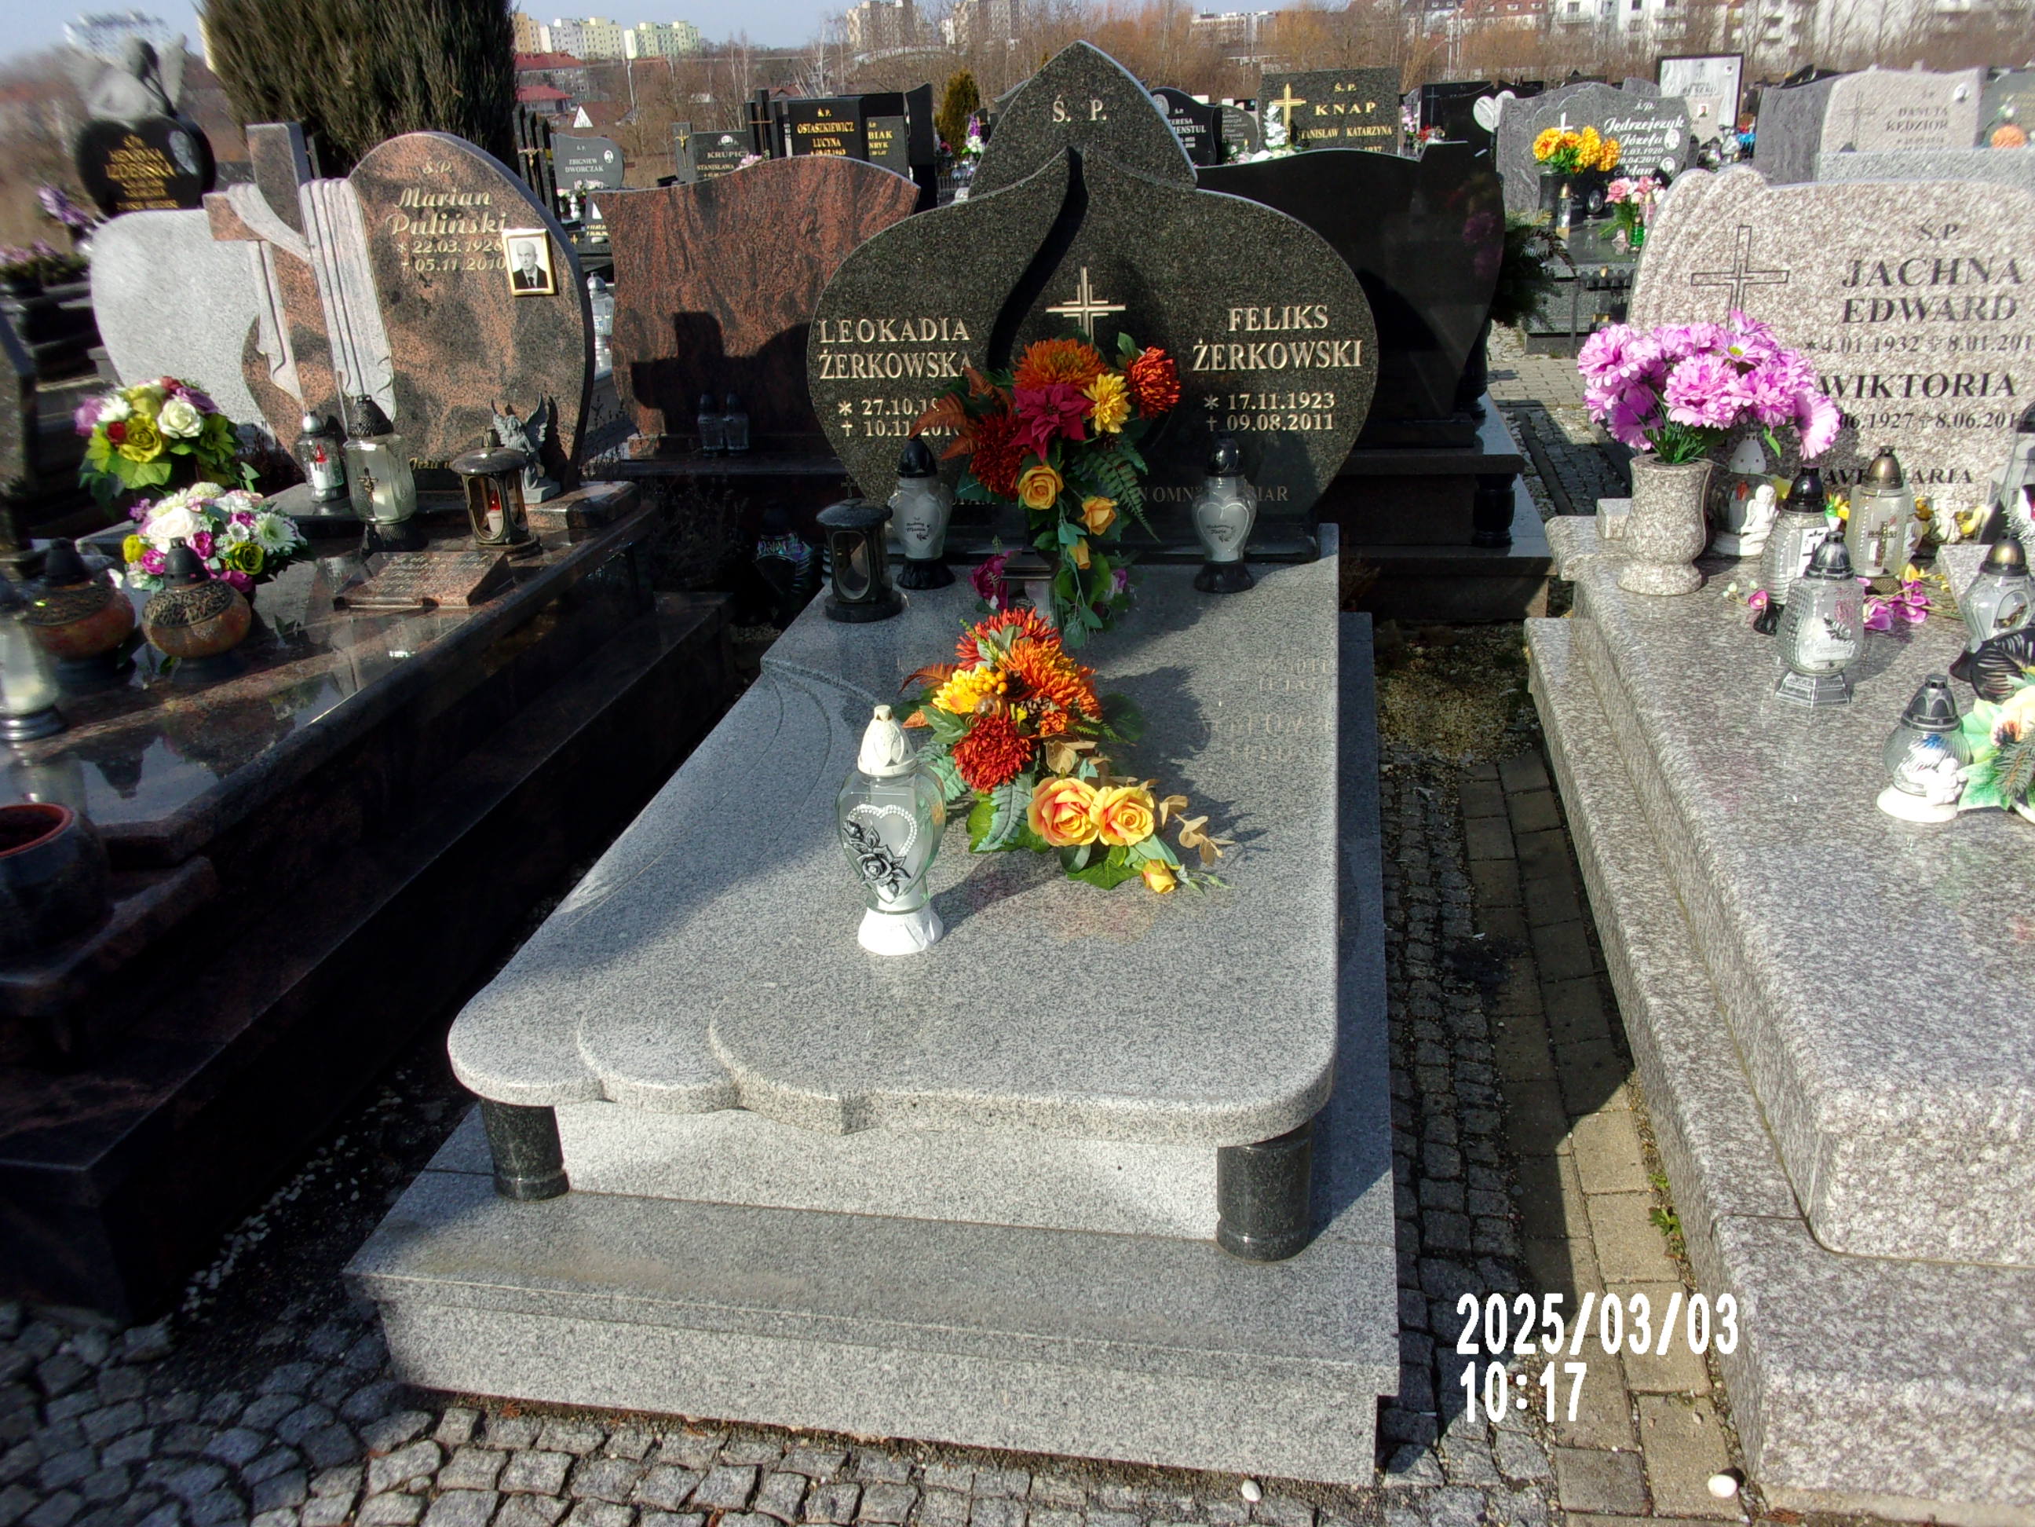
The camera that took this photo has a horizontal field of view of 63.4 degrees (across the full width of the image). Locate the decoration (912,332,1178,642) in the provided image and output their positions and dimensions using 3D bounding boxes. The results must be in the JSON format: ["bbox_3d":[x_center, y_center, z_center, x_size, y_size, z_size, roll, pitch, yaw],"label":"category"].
[{"bbox_3d":[0.065,-0.574,3.422,0.530,0.620,0.400,0,25,8],"label":"decoration"}]

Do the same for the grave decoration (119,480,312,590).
[{"bbox_3d":[-1.755,-0.448,3.513,0.380,0.290,0.350,1,26,11],"label":"grave decoration"}]

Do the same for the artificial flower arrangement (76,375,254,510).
[{"bbox_3d":[-2.129,-0.781,4.117,0.410,0.350,0.370,-14,25,-24],"label":"artificial flower arrangement"}]

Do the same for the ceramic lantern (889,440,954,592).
[{"bbox_3d":[-0.221,-0.567,3.698,0.145,0.320,0.130,-1,23,5],"label":"ceramic lantern"}]

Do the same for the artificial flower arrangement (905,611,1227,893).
[{"bbox_3d":[0.058,-0.053,2.747,0.580,0.260,0.580,-1,25,6],"label":"artificial flower arrangement"}]

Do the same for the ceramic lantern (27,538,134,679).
[{"bbox_3d":[-1.926,-0.327,3.376,0.195,0.268,0.195,-16,26,-28],"label":"ceramic lantern"}]

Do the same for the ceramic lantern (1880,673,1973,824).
[{"bbox_3d":[1.437,-0.034,2.577,0.135,0.224,0.130,-1,25,6],"label":"ceramic lantern"}]

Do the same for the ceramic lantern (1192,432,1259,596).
[{"bbox_3d":[0.461,-0.570,3.694,0.150,0.332,0.135,0,25,8],"label":"ceramic lantern"}]

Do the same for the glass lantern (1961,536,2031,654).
[{"bbox_3d":[1.914,-0.315,3.219,0.135,0.283,0.130,-2,23,4],"label":"glass lantern"}]

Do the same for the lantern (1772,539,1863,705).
[{"bbox_3d":[1.469,-0.268,2.983,0.144,0.297,0.142,1,26,11],"label":"lantern"}]

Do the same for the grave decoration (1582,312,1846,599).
[{"bbox_3d":[1.572,-0.690,3.765,0.550,0.590,0.460,1,24,11],"label":"grave decoration"}]

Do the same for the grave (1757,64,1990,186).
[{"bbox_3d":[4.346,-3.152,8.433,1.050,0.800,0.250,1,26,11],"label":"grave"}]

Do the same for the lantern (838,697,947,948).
[{"bbox_3d":[-0.173,0.085,2.272,0.150,0.347,0.132,-1,23,5],"label":"lantern"}]

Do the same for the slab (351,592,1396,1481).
[{"bbox_3d":[0.022,0.106,3.163,1.320,0.510,2.640,1,24,11],"label":"slab"}]

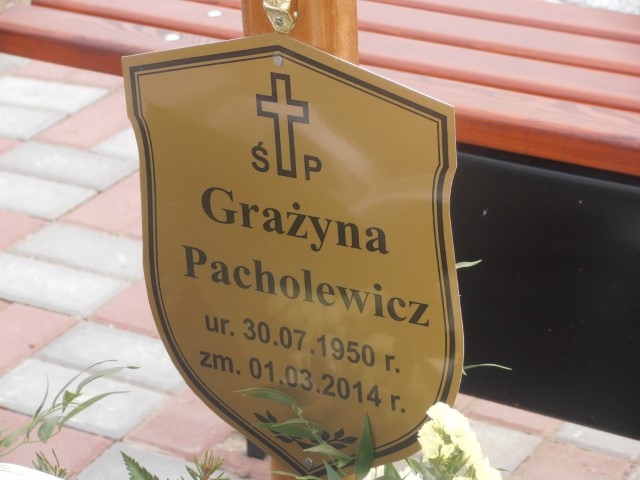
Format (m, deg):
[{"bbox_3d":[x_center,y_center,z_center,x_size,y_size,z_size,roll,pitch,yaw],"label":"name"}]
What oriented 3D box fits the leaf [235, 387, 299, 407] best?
[{"bbox_3d":[-0.035,0.105,1.710,0.043,0.011,0.013,11,26,-7],"label":"leaf"}]

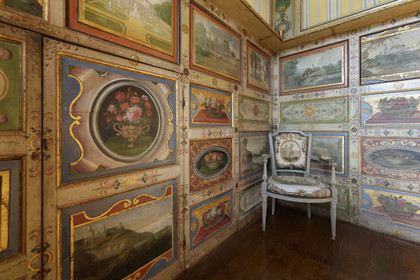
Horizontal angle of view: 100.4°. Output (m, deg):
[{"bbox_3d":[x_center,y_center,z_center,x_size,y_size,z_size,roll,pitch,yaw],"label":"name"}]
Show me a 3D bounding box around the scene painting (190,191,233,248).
[{"bbox_3d":[0.035,0.589,1.365,0.030,0.294,0.494,2,3,42],"label":"scene painting"}]

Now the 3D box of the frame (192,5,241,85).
[{"bbox_3d":[0.077,-0.720,1.411,0.030,0.436,0.625,2,3,42],"label":"frame"}]

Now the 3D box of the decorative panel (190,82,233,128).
[{"bbox_3d":[0.033,-0.253,1.362,0.030,0.304,0.492,2,3,42],"label":"decorative panel"}]

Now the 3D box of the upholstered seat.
[{"bbox_3d":[0.805,0.369,1.688,0.617,0.900,0.479,0,2,14],"label":"upholstered seat"}]

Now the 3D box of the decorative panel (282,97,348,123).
[{"bbox_3d":[1.125,-0.321,1.965,0.674,0.259,0.030,2,3,43],"label":"decorative panel"}]

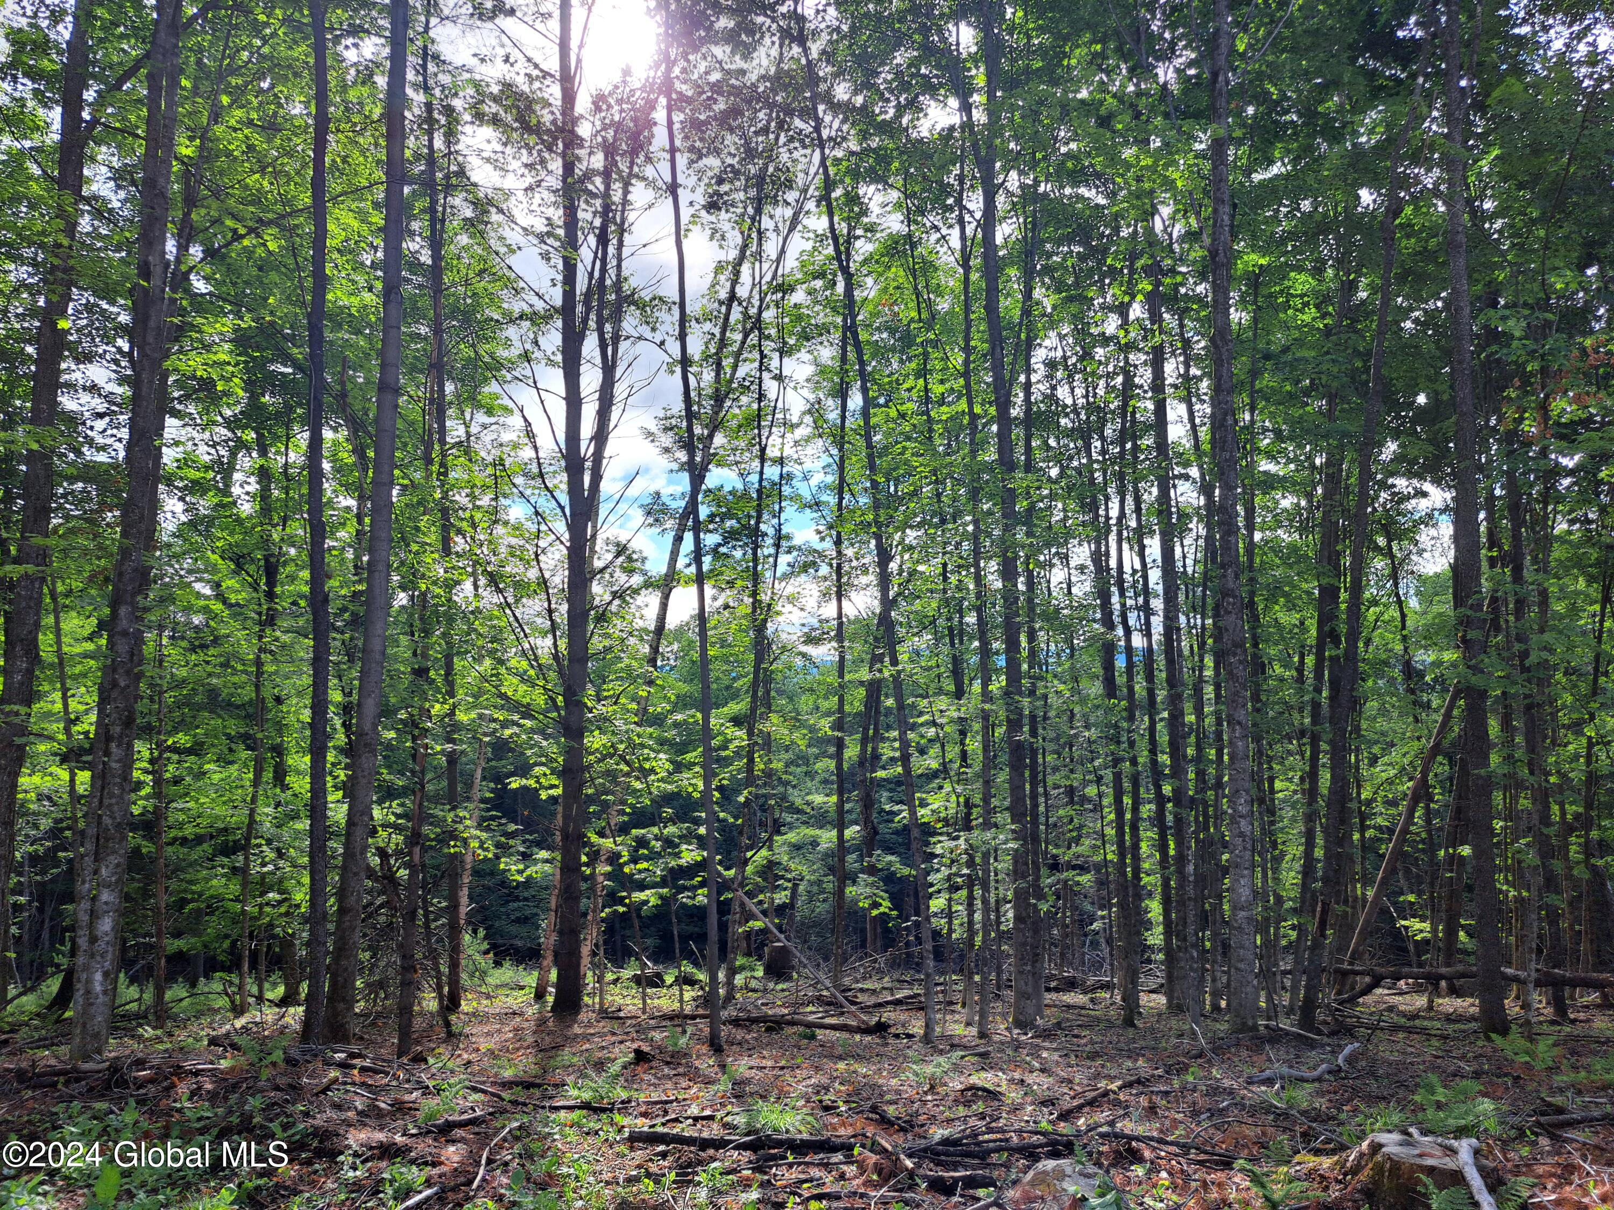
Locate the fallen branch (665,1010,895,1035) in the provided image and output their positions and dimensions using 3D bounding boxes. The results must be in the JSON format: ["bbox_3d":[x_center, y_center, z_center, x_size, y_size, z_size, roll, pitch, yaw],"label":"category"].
[{"bbox_3d":[-0.270,3.173,8.666,1.812,0.150,0.160,-1,-6,14],"label":"fallen branch"}]

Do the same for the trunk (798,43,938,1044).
[{"bbox_3d":[0.436,-0.758,8.449,0.220,7.889,0.160,-7,-5,-1],"label":"trunk"}]

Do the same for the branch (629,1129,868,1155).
[{"bbox_3d":[-0.312,2.610,5.456,1.157,0.070,0.080,0,-6,6],"label":"branch"}]

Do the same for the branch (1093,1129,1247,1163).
[{"bbox_3d":[1.775,2.626,5.488,0.684,0.070,0.070,-3,-6,30],"label":"branch"}]

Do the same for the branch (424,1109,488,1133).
[{"bbox_3d":[-1.818,2.680,5.841,0.332,0.060,0.070,5,-7,-40],"label":"branch"}]

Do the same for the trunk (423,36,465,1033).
[{"bbox_3d":[-3.091,-0.874,9.446,0.140,8.414,0.130,-3,-5,0],"label":"trunk"}]

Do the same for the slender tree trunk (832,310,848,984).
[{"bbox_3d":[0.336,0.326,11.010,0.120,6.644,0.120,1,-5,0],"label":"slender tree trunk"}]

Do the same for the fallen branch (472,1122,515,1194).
[{"bbox_3d":[-1.472,2.578,5.316,0.130,0.070,0.895,1,-6,-6],"label":"fallen branch"}]

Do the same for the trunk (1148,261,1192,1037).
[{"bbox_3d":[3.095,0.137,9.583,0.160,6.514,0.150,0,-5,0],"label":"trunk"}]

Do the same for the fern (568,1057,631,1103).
[{"bbox_3d":[-1.216,2.742,6.534,0.360,0.200,0.320,0,-5,0],"label":"fern"}]

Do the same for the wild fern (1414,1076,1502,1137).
[{"bbox_3d":[3.488,2.636,6.005,0.450,0.260,0.420,0,-5,0],"label":"wild fern"}]

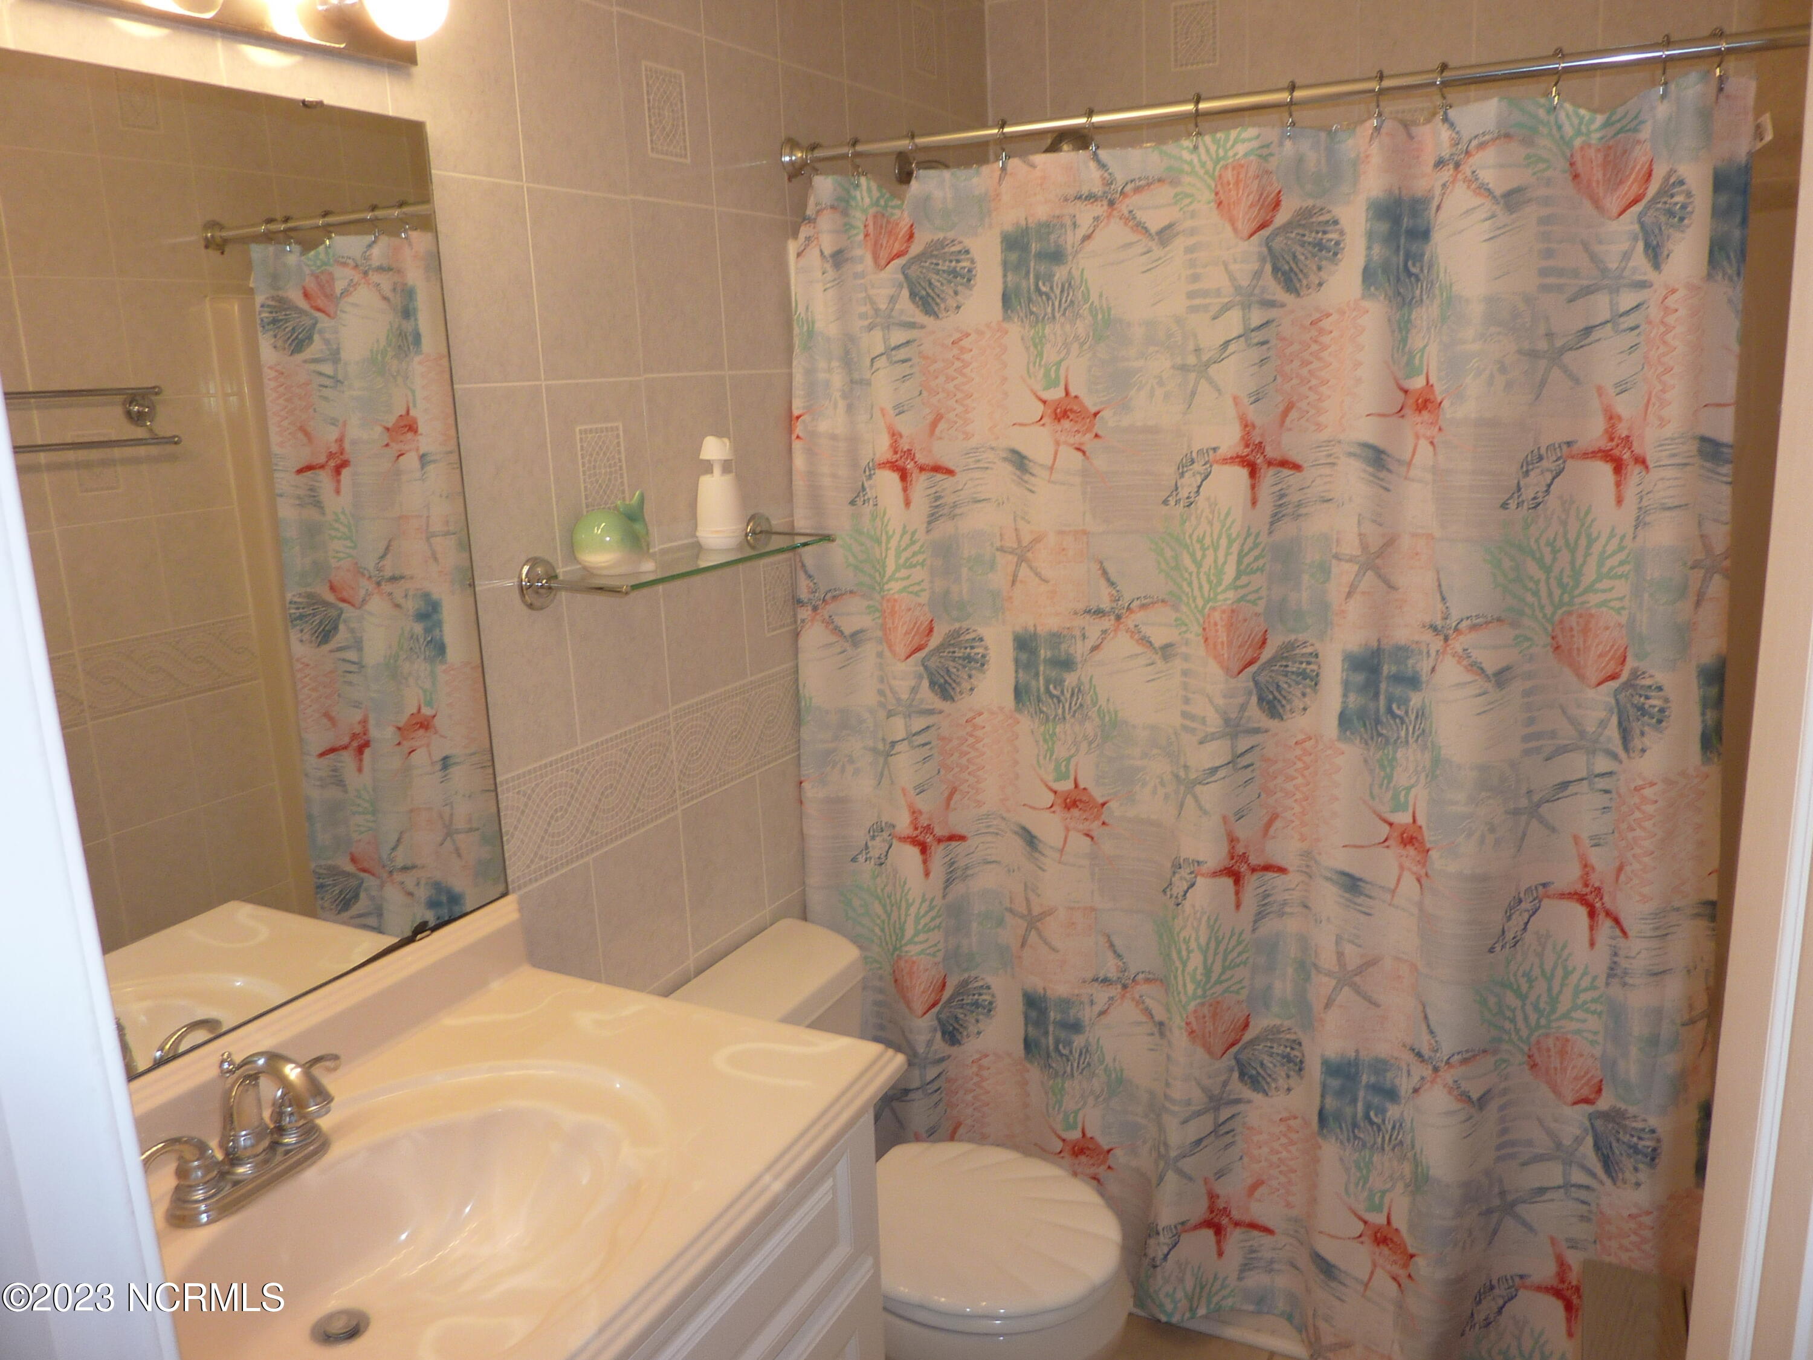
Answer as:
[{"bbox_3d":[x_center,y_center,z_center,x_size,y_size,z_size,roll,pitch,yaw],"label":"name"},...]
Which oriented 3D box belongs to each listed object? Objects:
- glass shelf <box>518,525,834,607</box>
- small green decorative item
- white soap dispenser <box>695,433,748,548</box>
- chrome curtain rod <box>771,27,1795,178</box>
[{"bbox_3d":[-0.302,-0.177,1.876,0.150,0.064,0.561,5,15,29],"label":"glass shelf"},{"bbox_3d":[-0.392,-0.197,1.760,0.095,0.103,0.107,4,15,26],"label":"small green decorative item"},{"bbox_3d":[-0.277,-0.280,1.950,0.073,0.164,0.073,-7,14,-17],"label":"white soap dispenser"},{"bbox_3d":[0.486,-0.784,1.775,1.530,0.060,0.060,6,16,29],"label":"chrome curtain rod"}]

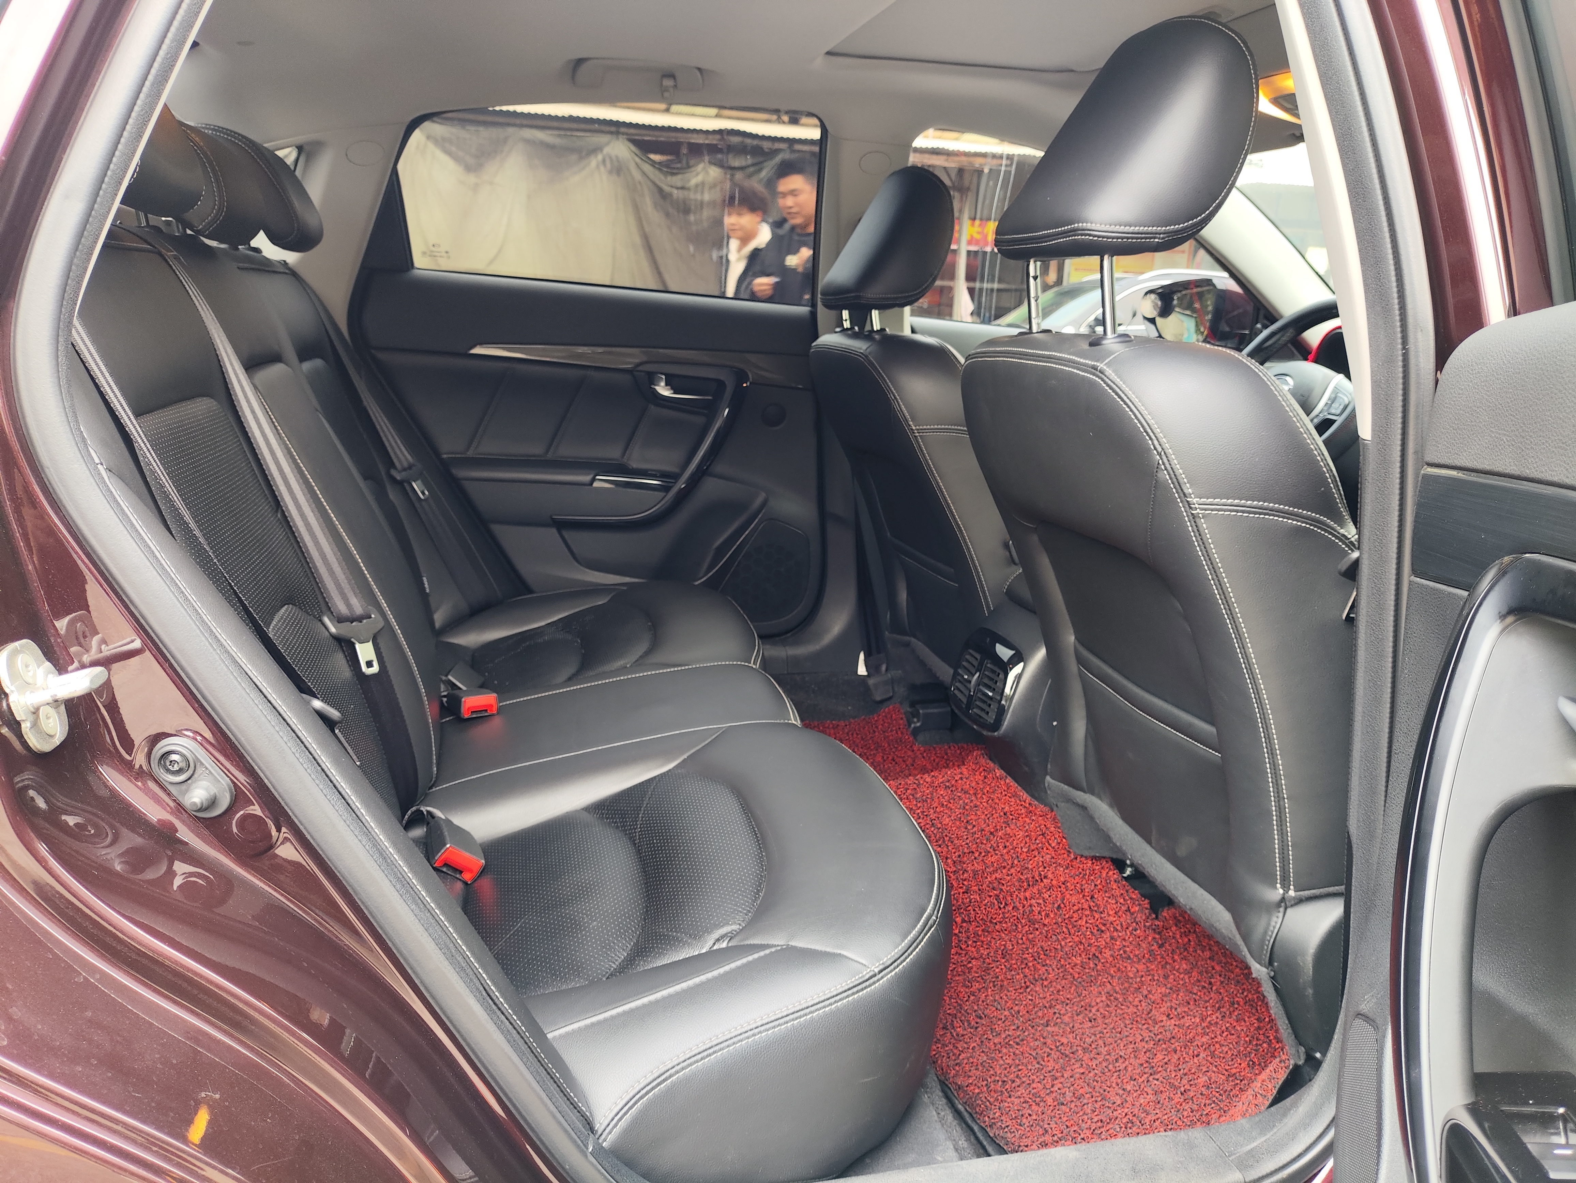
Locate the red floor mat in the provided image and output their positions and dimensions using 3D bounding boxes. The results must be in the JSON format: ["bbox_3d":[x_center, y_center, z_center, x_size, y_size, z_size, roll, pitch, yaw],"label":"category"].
[{"bbox_3d":[0.251,0.343,1.659,0.485,0.110,1.240,-1,14,-14],"label":"red floor mat"}]

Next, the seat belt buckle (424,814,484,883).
[{"bbox_3d":[-0.348,0.265,1.140,0.044,0.027,0.062,42,2,-40],"label":"seat belt buckle"}]

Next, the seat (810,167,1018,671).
[{"bbox_3d":[0.445,-0.229,1.956,0.795,0.970,0.530,-1,14,-14],"label":"seat"}]

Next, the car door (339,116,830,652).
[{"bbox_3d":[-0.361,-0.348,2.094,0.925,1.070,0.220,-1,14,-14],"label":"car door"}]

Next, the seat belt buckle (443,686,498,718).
[{"bbox_3d":[-0.431,0.151,1.490,0.044,0.027,0.062,-3,7,-38],"label":"seat belt buckle"}]

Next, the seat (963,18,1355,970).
[{"bbox_3d":[0.623,-0.087,1.256,0.795,1.035,0.530,-1,14,-14],"label":"seat"}]

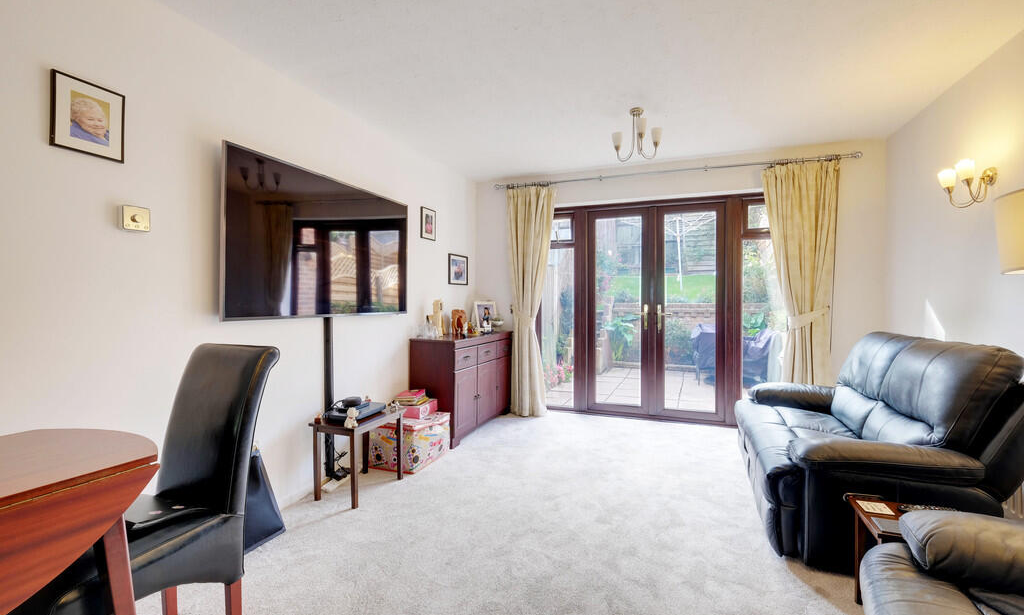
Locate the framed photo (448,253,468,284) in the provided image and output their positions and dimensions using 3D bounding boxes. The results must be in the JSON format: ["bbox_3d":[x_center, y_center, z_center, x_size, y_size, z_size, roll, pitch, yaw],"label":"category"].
[{"bbox_3d":[-0.528,-0.377,4.254,0.020,0.308,0.388,0,1,21],"label":"framed photo"}]

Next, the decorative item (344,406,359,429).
[{"bbox_3d":[-0.858,0.585,2.287,0.060,0.110,0.060,0,1,22],"label":"decorative item"}]

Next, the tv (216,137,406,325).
[{"bbox_3d":[-1.091,-0.361,2.651,0.050,0.830,1.425,0,1,22],"label":"tv"}]

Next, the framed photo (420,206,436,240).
[{"bbox_3d":[-0.720,-0.729,3.737,0.020,0.267,0.227,0,1,21],"label":"framed photo"}]

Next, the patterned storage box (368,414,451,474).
[{"bbox_3d":[-0.742,0.942,3.093,0.378,0.308,0.444,0,1,21],"label":"patterned storage box"}]

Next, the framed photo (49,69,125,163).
[{"bbox_3d":[-1.569,-0.698,1.589,0.020,0.265,0.210,3,2,22],"label":"framed photo"}]

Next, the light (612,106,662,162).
[{"bbox_3d":[0.809,-1.143,2.801,0.318,0.313,0.277,0,1,21],"label":"light"}]

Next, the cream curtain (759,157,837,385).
[{"bbox_3d":[2.303,-0.015,3.456,0.514,2.220,0.151,0,1,21],"label":"cream curtain"}]

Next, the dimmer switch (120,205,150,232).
[{"bbox_3d":[-1.500,-0.352,1.706,0.040,0.092,0.089,0,0,22],"label":"dimmer switch"}]

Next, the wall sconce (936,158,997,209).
[{"bbox_3d":[2.429,-0.659,2.274,0.182,0.217,0.267,0,1,21],"label":"wall sconce"}]

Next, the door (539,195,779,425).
[{"bbox_3d":[1.309,0.023,4.044,2.230,2.060,0.090,0,1,22],"label":"door"}]

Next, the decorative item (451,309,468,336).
[{"bbox_3d":[-0.472,0.137,3.910,0.131,0.222,0.091,0,1,-24],"label":"decorative item"}]

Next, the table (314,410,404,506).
[{"bbox_3d":[-0.893,0.858,2.516,0.305,0.443,0.480,0,1,22],"label":"table"}]

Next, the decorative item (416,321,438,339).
[{"bbox_3d":[-0.710,0.188,3.606,0.125,0.140,0.140,0,1,22],"label":"decorative item"}]

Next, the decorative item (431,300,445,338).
[{"bbox_3d":[-0.644,0.099,3.729,0.085,0.315,0.090,0,1,22],"label":"decorative item"}]

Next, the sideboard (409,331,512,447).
[{"bbox_3d":[-0.412,0.656,3.876,0.425,0.805,1.200,0,1,22],"label":"sideboard"}]

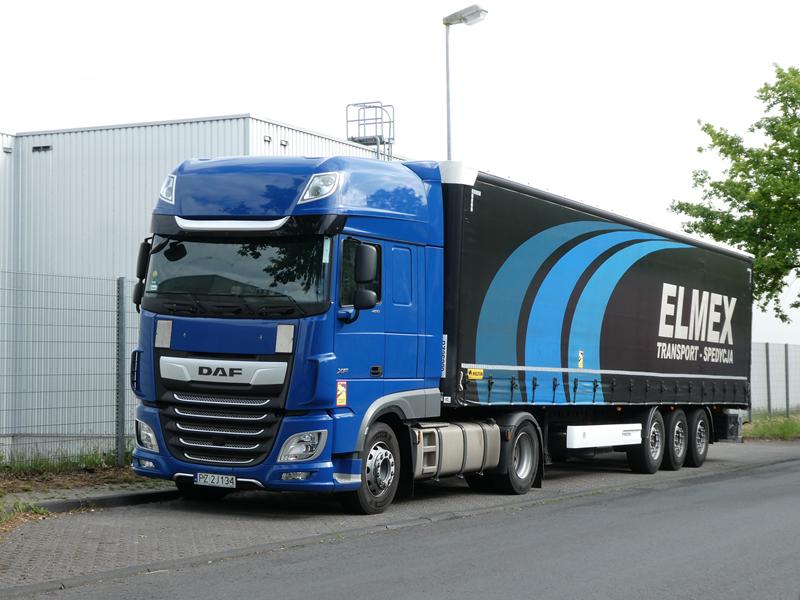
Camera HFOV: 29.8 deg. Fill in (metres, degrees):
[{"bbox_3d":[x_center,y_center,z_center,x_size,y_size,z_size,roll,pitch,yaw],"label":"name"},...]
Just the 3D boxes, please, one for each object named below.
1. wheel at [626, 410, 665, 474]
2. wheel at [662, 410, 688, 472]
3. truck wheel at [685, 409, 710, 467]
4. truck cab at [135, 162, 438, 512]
[{"bbox_3d":[4.028,2.311,24.605,0.380,1.040,1.040,2,-3,28],"label":"wheel"},{"bbox_3d":[4.629,2.385,25.759,0.380,1.040,1.040,2,-3,28],"label":"wheel"},{"bbox_3d":[5.231,2.459,26.913,0.380,1.040,1.040,2,-3,28],"label":"truck wheel"},{"bbox_3d":[-1.226,0.319,16.648,2.720,3.920,2.620,2,-3,28],"label":"truck cab"}]

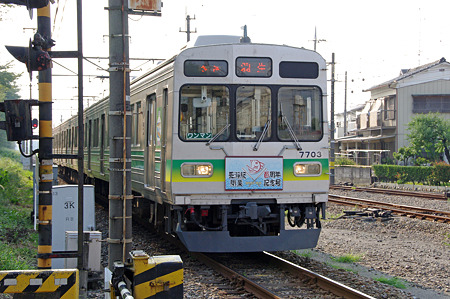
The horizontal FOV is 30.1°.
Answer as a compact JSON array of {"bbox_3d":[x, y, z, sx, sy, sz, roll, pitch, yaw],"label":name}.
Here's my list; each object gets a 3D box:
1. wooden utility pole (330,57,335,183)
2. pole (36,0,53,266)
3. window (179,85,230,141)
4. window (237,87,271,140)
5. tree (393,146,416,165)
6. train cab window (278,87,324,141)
[{"bbox_3d":[5.927,-1.672,46.000,0.210,7.200,0.210,0,0,-14],"label":"wooden utility pole"},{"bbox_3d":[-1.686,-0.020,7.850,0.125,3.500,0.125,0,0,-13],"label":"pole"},{"bbox_3d":[-0.339,-0.623,14.200,0.870,0.950,0.070,0,0,-6],"label":"window"},{"bbox_3d":[0.489,-0.617,14.340,0.600,0.930,0.070,0,0,-14],"label":"window"},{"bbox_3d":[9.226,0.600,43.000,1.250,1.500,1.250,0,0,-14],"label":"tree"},{"bbox_3d":[1.298,-0.627,14.580,0.840,0.940,0.070,0,0,-19],"label":"train cab window"}]

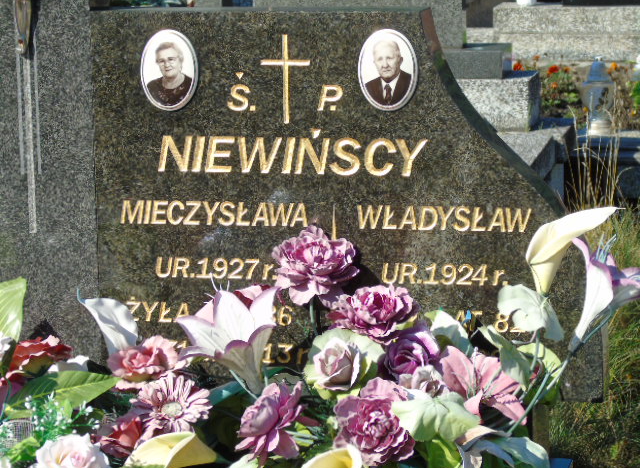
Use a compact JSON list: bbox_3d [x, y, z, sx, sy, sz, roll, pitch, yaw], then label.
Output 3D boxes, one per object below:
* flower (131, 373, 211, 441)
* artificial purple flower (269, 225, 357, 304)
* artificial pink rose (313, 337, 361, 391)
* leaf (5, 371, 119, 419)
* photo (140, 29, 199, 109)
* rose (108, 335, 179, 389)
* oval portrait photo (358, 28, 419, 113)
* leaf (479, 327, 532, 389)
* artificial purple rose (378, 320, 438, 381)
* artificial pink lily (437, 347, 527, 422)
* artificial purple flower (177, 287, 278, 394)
[{"bbox_3d":[-0.214,0.247,3.281,0.110,0.108,0.040,-2,-30,-4],"label":"flower"},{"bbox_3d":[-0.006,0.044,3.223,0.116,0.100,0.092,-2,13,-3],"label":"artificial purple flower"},{"bbox_3d":[0.023,0.179,3.161,0.064,0.070,0.064,1,13,11],"label":"artificial pink rose"},{"bbox_3d":[-0.369,0.229,3.270,0.158,0.030,0.065,-16,46,-6],"label":"leaf"},{"bbox_3d":[-0.218,-0.238,3.315,0.088,0.120,0.012,2,9,15],"label":"photo"},{"bbox_3d":[-0.251,0.182,3.266,0.095,0.067,0.083,-3,13,-6],"label":"rose"},{"bbox_3d":[0.099,-0.238,3.317,0.090,0.120,0.010,1,10,13],"label":"oval portrait photo"},{"bbox_3d":[0.261,0.175,3.248,0.050,0.100,0.035,-41,-7,31],"label":"leaf"},{"bbox_3d":[0.123,0.160,3.149,0.084,0.077,0.078,0,13,6],"label":"artificial purple rose"},{"bbox_3d":[0.226,0.213,3.221,0.120,0.108,0.080,-1,-24,-1],"label":"artificial pink lily"},{"bbox_3d":[-0.134,0.154,3.319,0.130,0.135,0.115,-18,13,0],"label":"artificial purple flower"}]

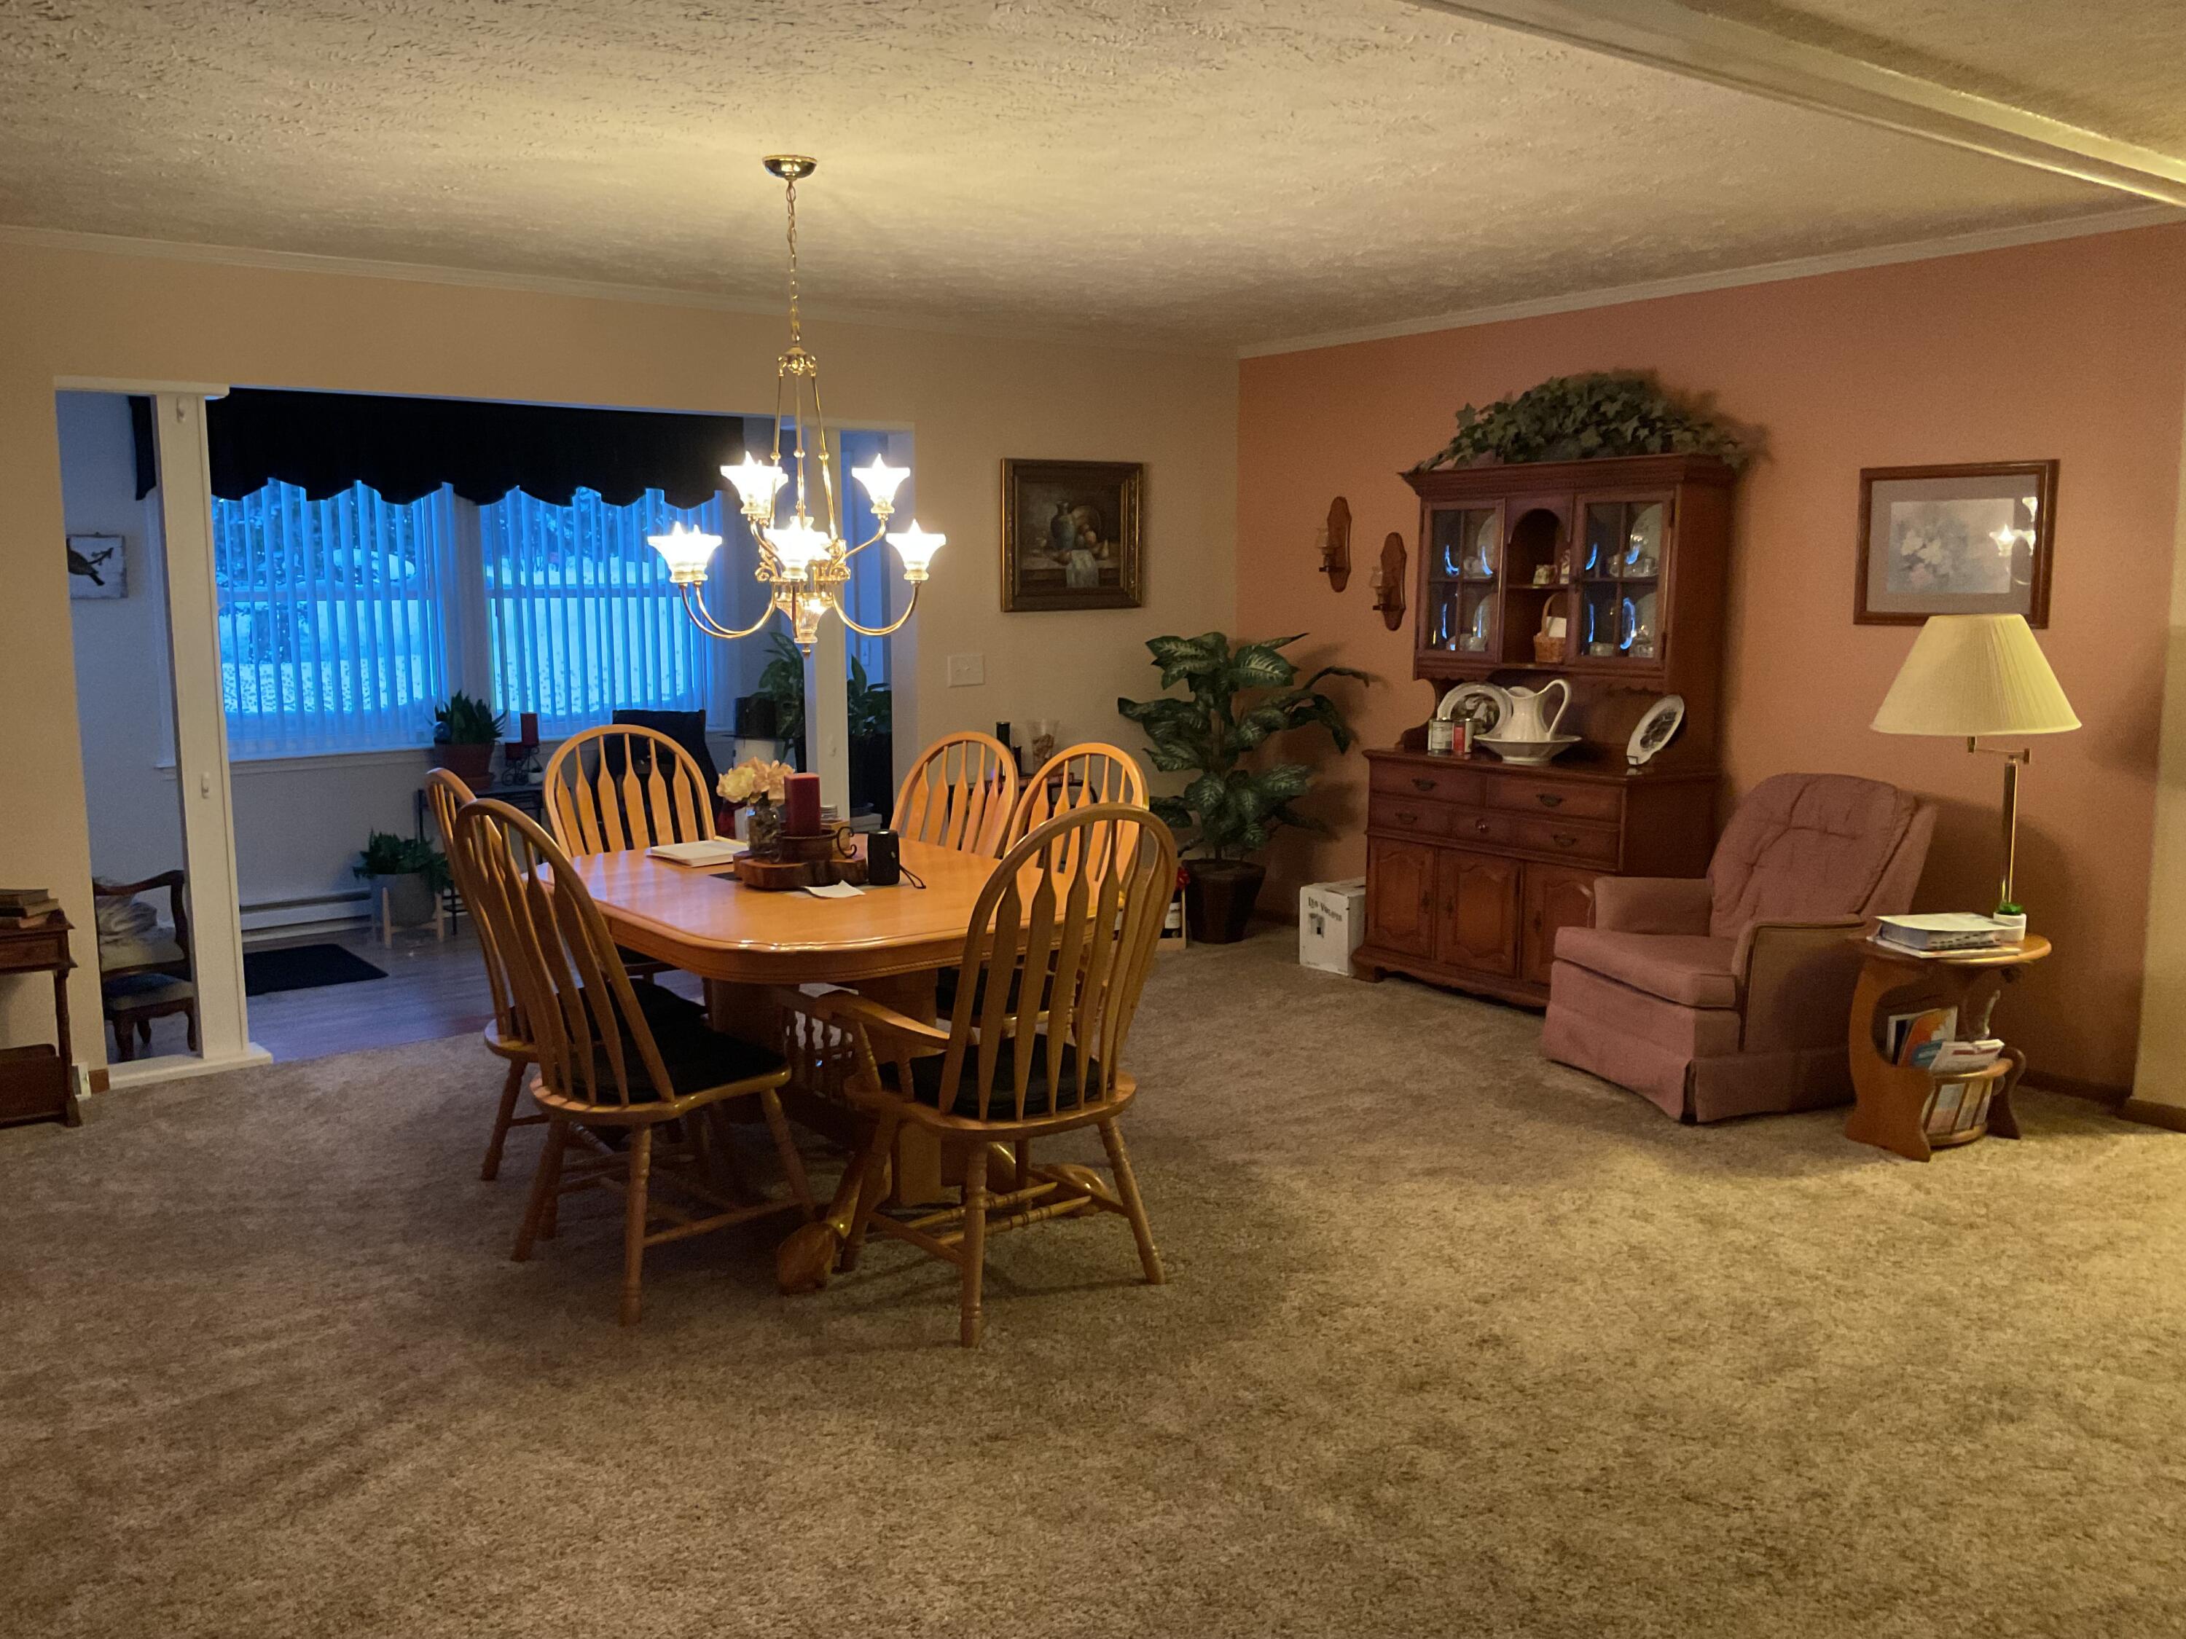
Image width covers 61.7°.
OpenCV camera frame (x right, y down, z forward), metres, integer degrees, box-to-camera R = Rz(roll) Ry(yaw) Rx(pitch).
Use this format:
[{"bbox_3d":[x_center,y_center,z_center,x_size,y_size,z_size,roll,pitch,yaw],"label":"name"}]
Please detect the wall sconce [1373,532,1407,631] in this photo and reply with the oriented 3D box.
[{"bbox_3d":[1.133,-0.918,7.082,0.130,0.385,0.140,-6,9,-37],"label":"wall sconce"}]

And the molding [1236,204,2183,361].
[{"bbox_3d":[1.719,-1.771,6.226,0.046,0.050,3.720,-6,9,-36],"label":"molding"}]

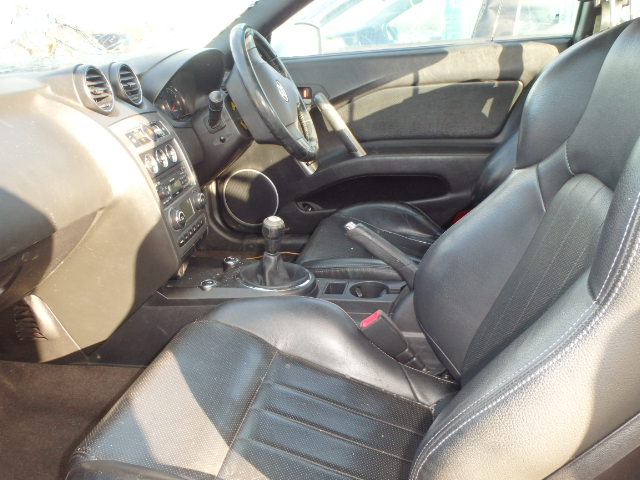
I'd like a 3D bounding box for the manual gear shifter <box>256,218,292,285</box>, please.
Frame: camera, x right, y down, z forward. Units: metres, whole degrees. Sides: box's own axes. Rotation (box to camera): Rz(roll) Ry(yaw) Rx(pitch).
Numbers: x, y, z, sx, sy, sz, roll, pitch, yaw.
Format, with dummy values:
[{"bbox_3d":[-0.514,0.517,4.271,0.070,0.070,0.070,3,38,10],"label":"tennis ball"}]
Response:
[{"bbox_3d":[-0.093,0.022,1.048,0.075,0.148,0.070,2,22,8],"label":"manual gear shifter"}]

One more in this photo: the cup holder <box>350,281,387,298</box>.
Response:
[{"bbox_3d":[0.101,0.128,1.057,0.080,0.060,0.080,2,22,8],"label":"cup holder"}]

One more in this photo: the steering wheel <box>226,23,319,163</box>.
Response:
[{"bbox_3d":[-0.136,-0.357,1.317,0.115,0.380,0.380,-24,16,17],"label":"steering wheel"}]

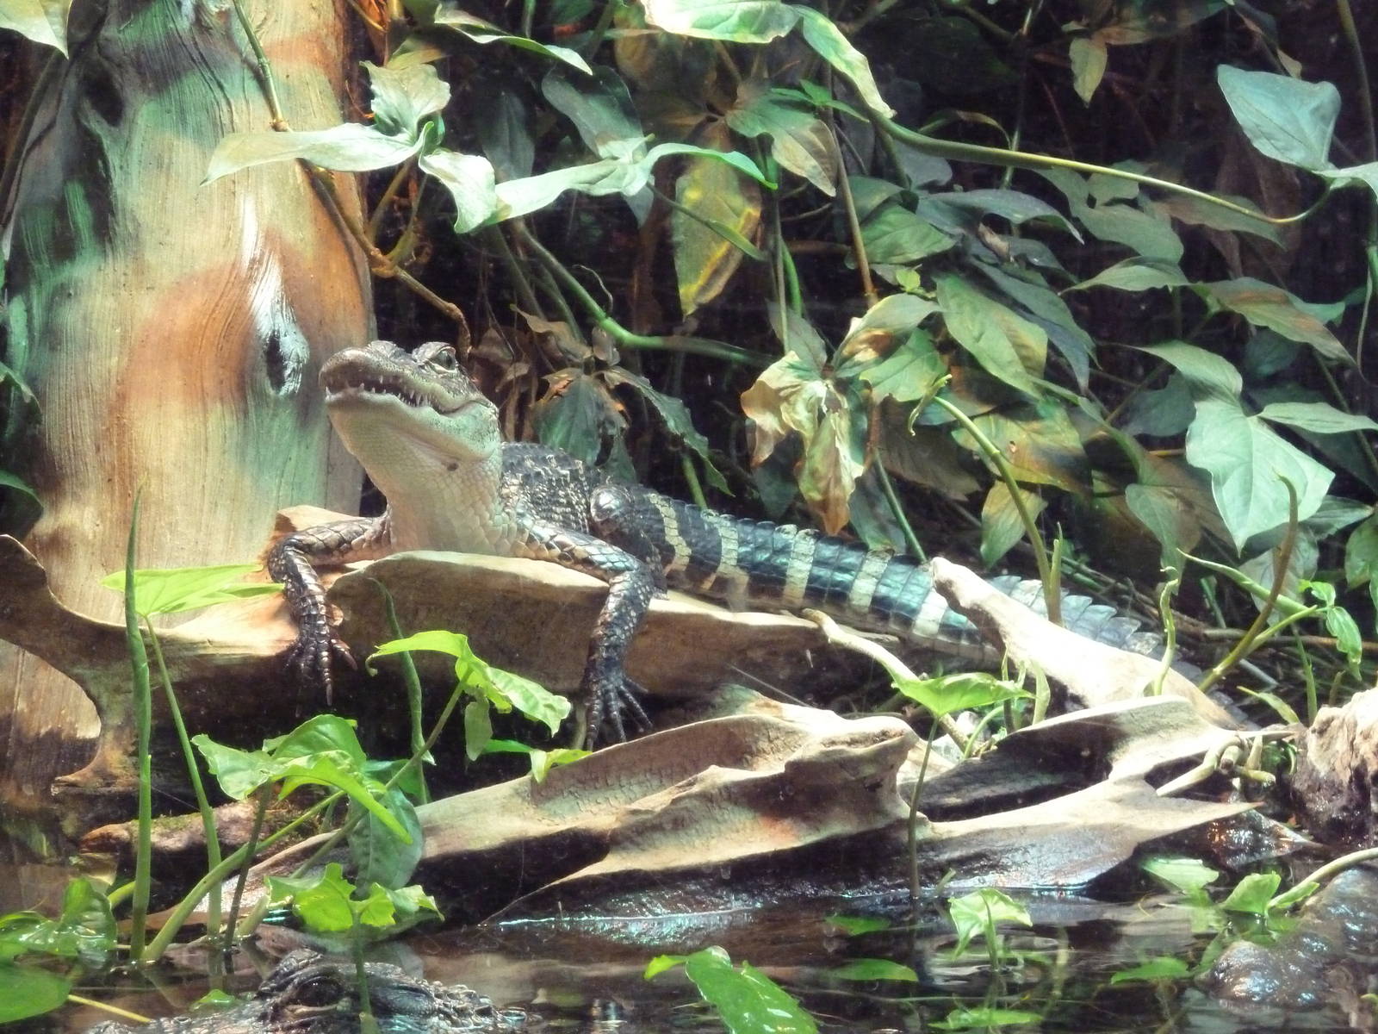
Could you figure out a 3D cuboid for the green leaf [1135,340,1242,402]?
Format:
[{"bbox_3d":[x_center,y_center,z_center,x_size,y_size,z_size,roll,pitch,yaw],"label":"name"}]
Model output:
[{"bbox_3d":[0.296,-0.086,2.120,0.066,0.016,0.038,18,30,2],"label":"green leaf"}]

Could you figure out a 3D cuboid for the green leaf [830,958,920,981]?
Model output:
[{"bbox_3d":[0.089,0.220,1.740,0.043,0.007,0.028,1,8,6],"label":"green leaf"}]

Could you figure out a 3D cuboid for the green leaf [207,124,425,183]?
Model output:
[{"bbox_3d":[-0.256,-0.248,2.444,0.148,0.040,0.073,0,8,0],"label":"green leaf"}]

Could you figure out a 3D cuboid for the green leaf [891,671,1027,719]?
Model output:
[{"bbox_3d":[0.178,0.117,2.340,0.089,0.023,0.057,0,8,0],"label":"green leaf"}]

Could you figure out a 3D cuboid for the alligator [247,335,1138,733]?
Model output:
[{"bbox_3d":[0.062,0.006,2.660,0.820,0.300,0.310,-6,9,-40],"label":"alligator"}]

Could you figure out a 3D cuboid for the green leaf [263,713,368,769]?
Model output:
[{"bbox_3d":[-0.182,0.110,1.750,0.050,0.024,0.030,0,8,0],"label":"green leaf"}]

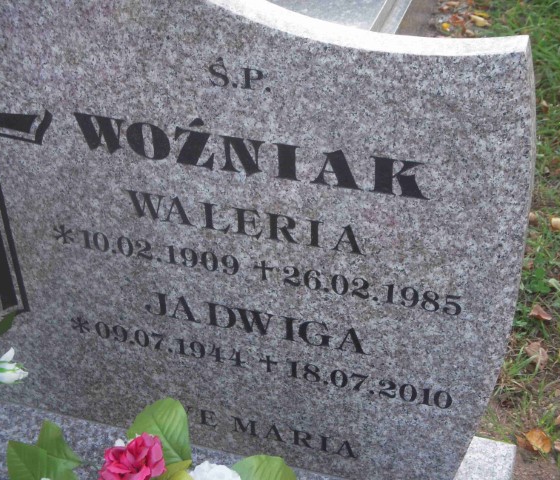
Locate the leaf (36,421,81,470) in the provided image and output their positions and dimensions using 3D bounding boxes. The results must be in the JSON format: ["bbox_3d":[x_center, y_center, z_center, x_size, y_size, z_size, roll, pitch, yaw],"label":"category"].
[{"bbox_3d":[-0.297,0.277,1.420,0.056,0.028,0.078,-18,65,-2],"label":"leaf"}]

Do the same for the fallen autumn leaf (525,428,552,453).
[{"bbox_3d":[0.486,0.377,1.980,0.045,0.023,0.062,-29,45,-29],"label":"fallen autumn leaf"}]

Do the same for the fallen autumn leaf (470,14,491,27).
[{"bbox_3d":[0.630,-0.689,3.310,0.072,0.022,0.036,22,45,28],"label":"fallen autumn leaf"}]

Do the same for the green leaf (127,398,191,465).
[{"bbox_3d":[-0.161,0.254,1.400,0.078,0.030,0.092,-25,68,-18],"label":"green leaf"}]

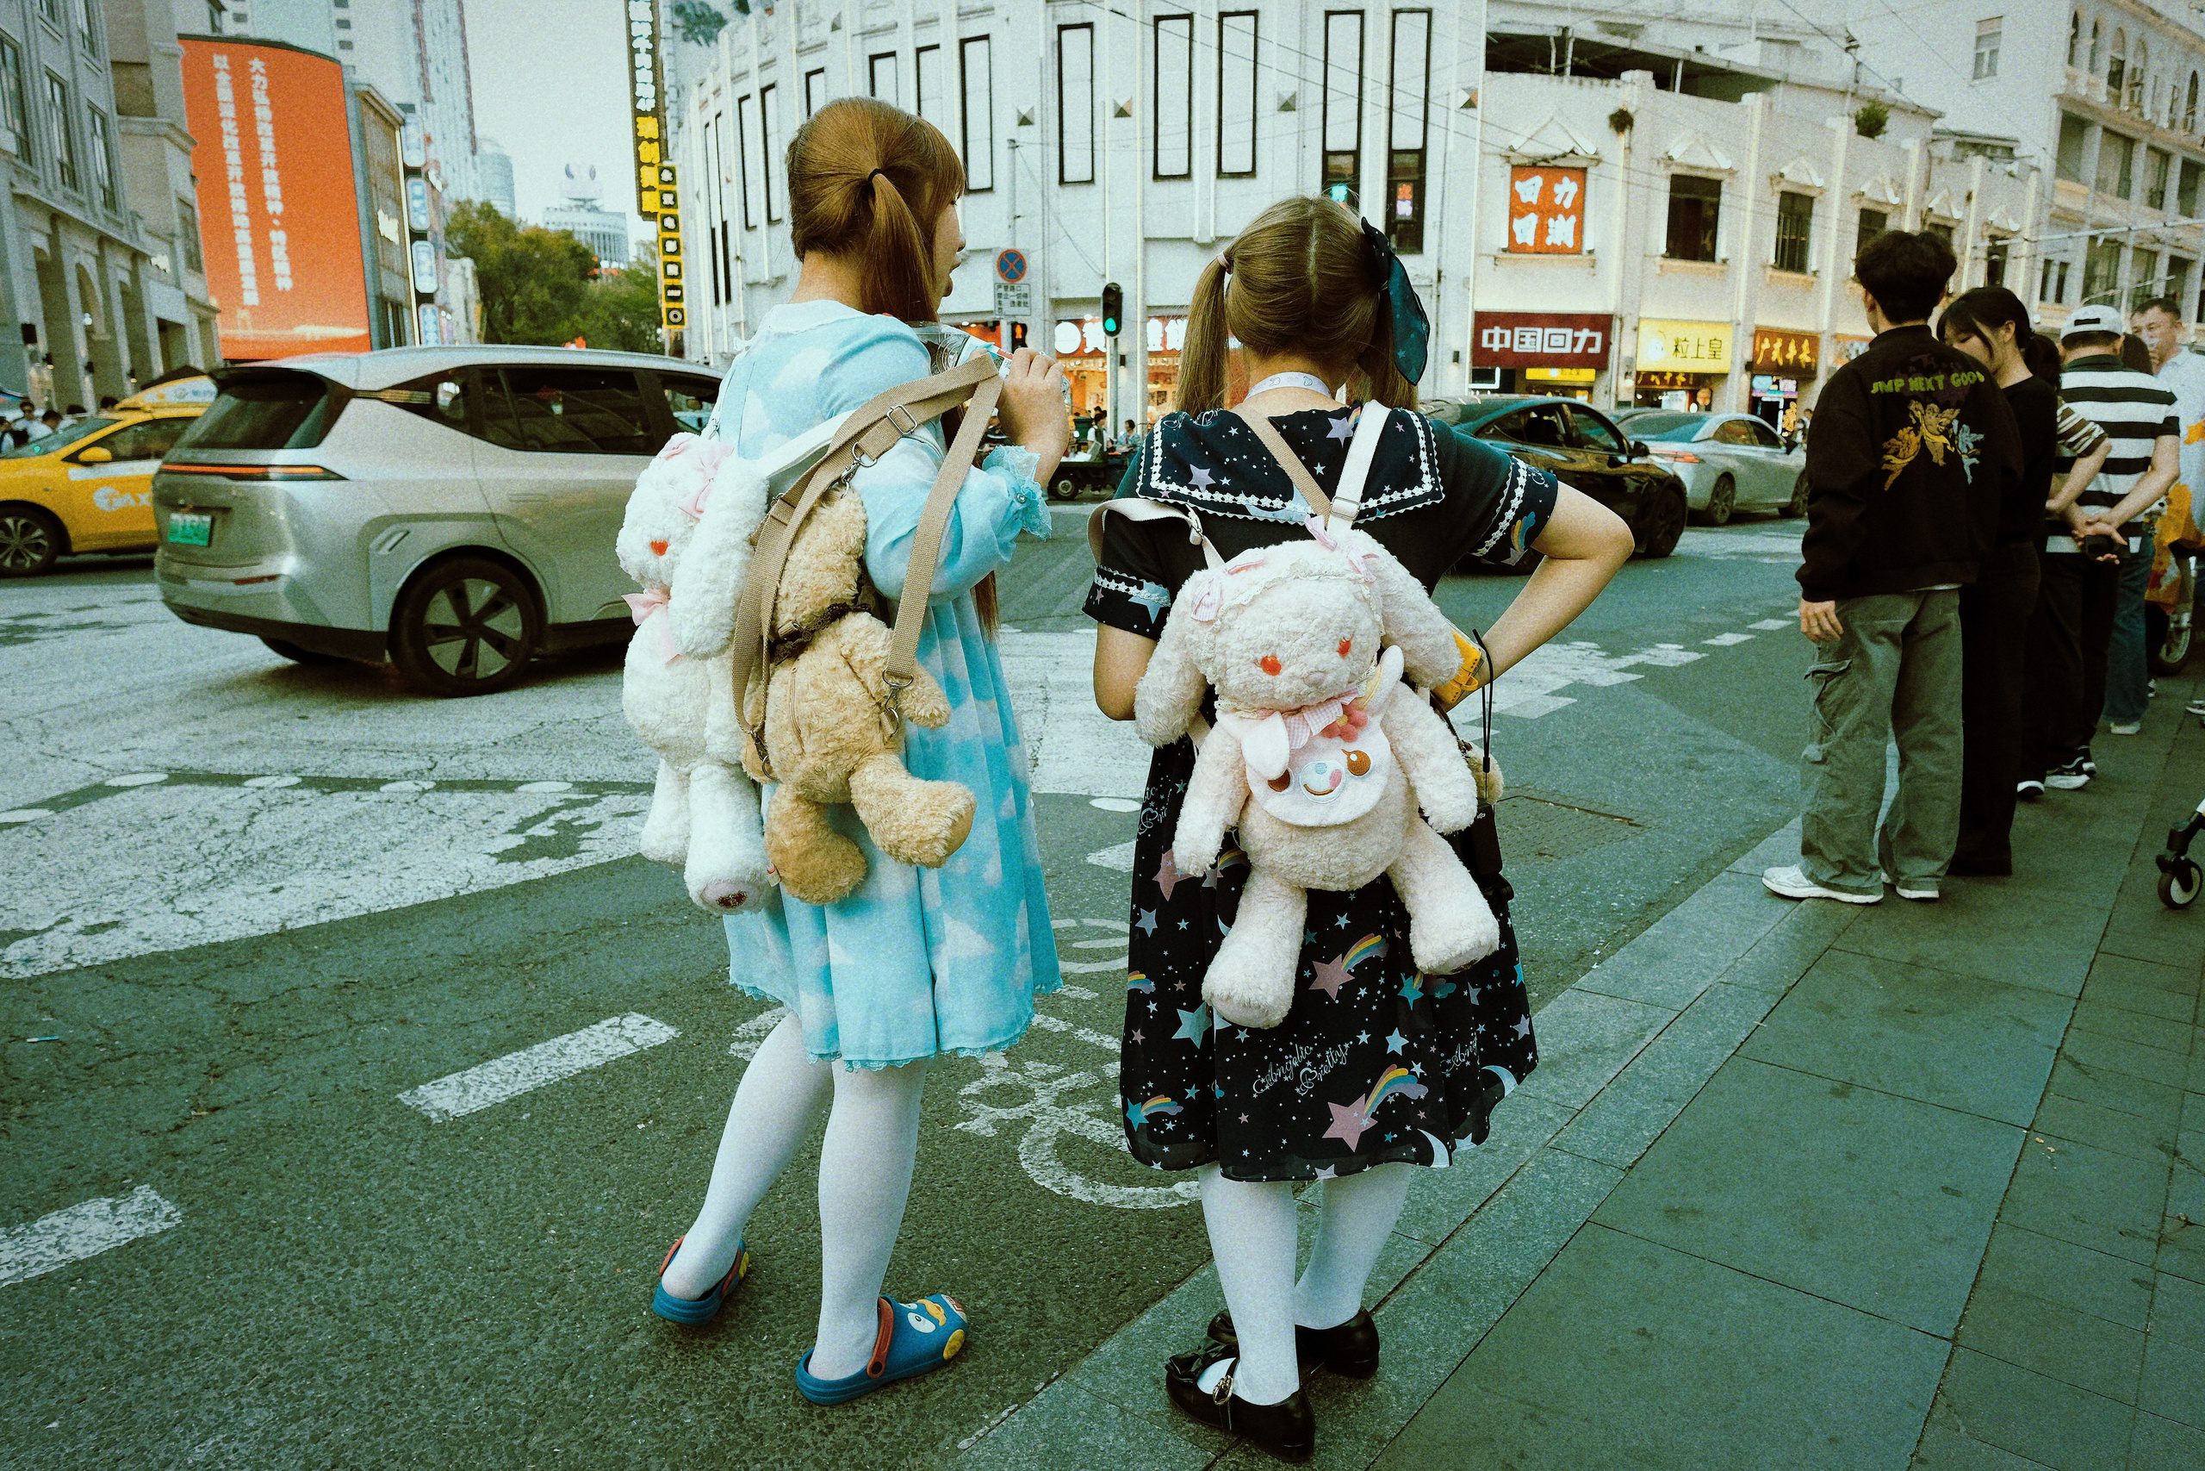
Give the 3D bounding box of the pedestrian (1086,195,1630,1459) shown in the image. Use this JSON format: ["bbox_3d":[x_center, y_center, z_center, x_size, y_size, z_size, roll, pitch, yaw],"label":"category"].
[{"bbox_3d":[0.286,0.122,1.926,0.660,1.530,0.420,-2,12,-10],"label":"pedestrian"}]

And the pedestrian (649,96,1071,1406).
[{"bbox_3d":[-0.330,0.032,2.029,0.540,1.670,0.460,-11,16,-41],"label":"pedestrian"}]

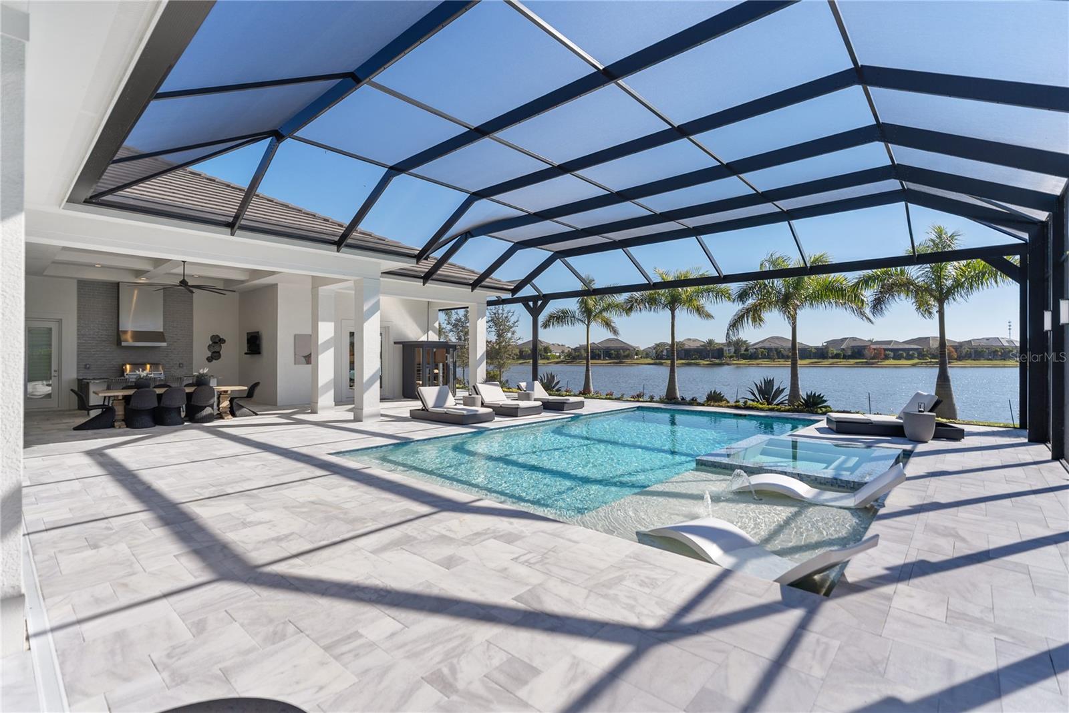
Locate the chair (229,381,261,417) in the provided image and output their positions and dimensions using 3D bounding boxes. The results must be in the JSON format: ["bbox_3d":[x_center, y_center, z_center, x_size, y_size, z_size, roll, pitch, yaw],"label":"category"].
[{"bbox_3d":[-7.400,1.080,12.120,0.500,0.860,0.620,0,0,42],"label":"chair"}]

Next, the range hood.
[{"bbox_3d":[-12.127,-1.250,14.700,0.680,1.900,1.070,0,1,41],"label":"range hood"}]

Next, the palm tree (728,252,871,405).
[{"bbox_3d":[8.046,-0.800,14.700,3.900,4.750,3.800,0,0,29],"label":"palm tree"}]

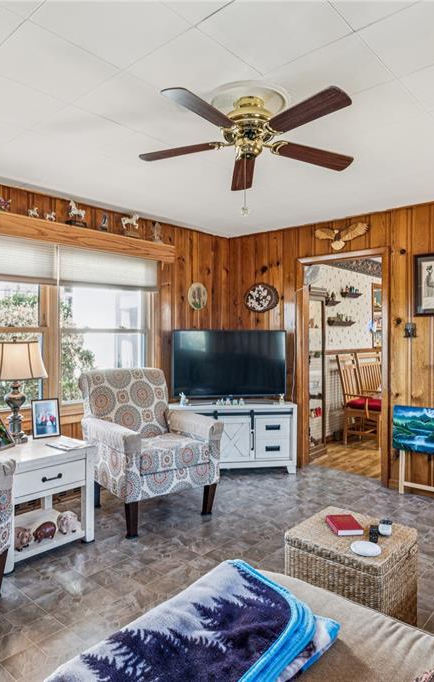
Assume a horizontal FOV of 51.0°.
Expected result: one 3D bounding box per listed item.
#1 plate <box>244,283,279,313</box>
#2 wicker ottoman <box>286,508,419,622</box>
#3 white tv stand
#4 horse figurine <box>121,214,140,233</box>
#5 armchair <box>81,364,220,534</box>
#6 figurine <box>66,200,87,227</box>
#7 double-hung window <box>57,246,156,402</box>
[{"bbox_3d":[0.472,-0.460,4.818,0.380,0.310,0.090,0,0,42],"label":"plate"},{"bbox_3d":[0.610,1.085,2.054,0.445,0.445,0.445,0,1,41],"label":"wicker ottoman"},{"bbox_3d":[0.108,0.953,4.542,1.280,0.675,0.400,0,0,-8],"label":"white tv stand"},{"bbox_3d":[-0.764,-1.043,4.019,0.070,0.170,0.185,0,0,43],"label":"horse figurine"},{"bbox_3d":[-0.530,0.775,3.540,0.770,1.040,0.890,0,0,-33],"label":"armchair"},{"bbox_3d":[-1.123,-1.018,3.635,0.075,0.195,0.185,0,0,43],"label":"figurine"},{"bbox_3d":[-0.935,-0.121,4.021,0.110,1.290,1.020,0,1,41],"label":"double-hung window"}]

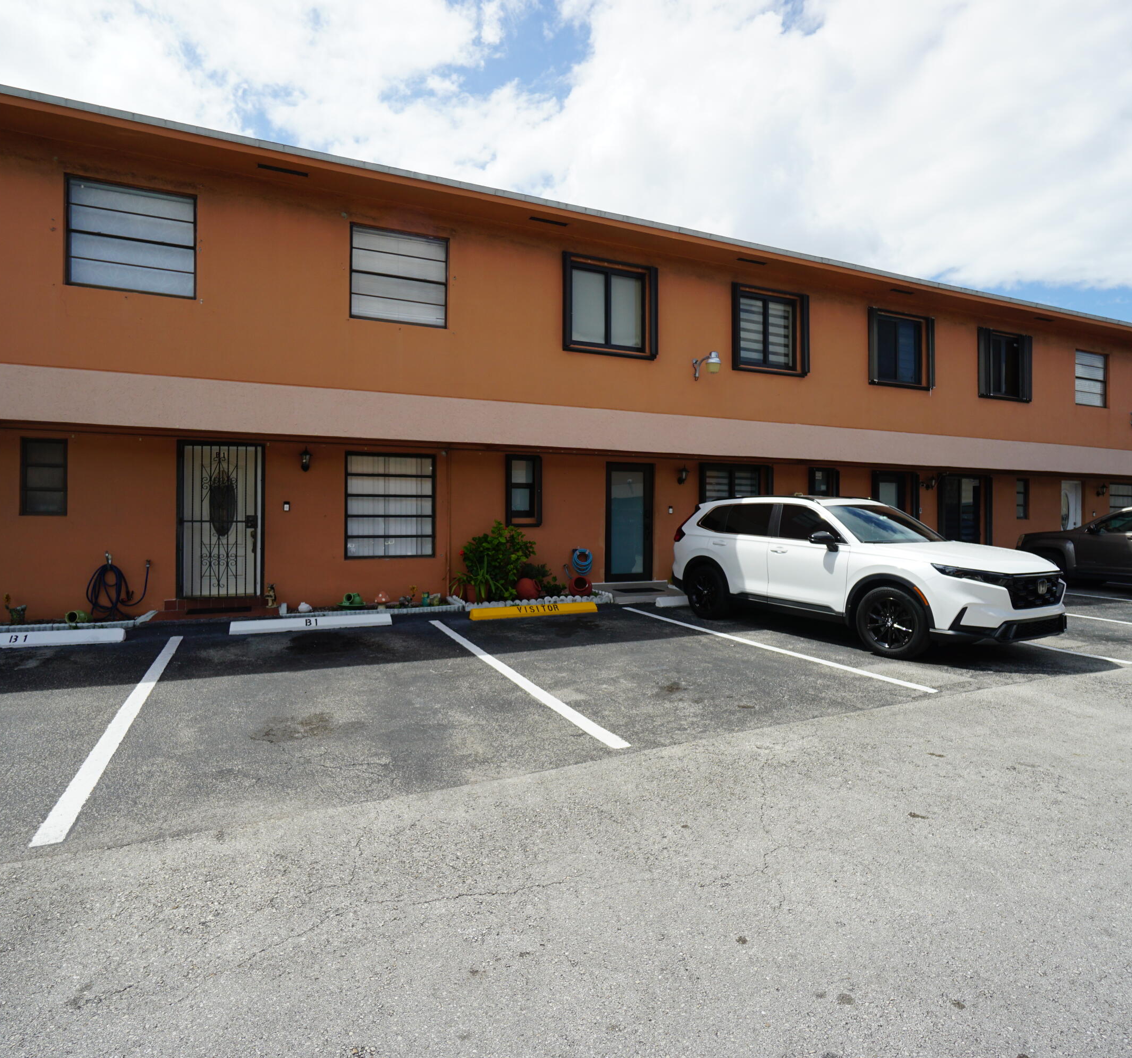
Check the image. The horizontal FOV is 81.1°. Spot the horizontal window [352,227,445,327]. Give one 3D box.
[{"bbox_3d":[-2.297,-3.475,9.173,1.324,1.280,0.100,0,0,-23],"label":"horizontal window"}]

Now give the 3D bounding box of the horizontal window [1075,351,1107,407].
[{"bbox_3d":[12.093,-3.457,15.299,1.300,1.272,0.100,0,0,-23],"label":"horizontal window"}]

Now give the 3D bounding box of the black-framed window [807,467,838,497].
[{"bbox_3d":[5.177,-0.629,13.261,0.740,1.152,0.130,0,0,-23],"label":"black-framed window"}]

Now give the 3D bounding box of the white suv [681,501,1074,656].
[{"bbox_3d":[3.311,0.414,8.278,1.870,1.685,4.694,0,2,-30],"label":"white suv"}]

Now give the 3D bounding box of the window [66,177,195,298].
[{"bbox_3d":[-5.189,-3.468,7.942,1.340,1.294,0.100,0,0,-23],"label":"window"}]

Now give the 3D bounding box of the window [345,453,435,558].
[{"bbox_3d":[-2.638,-0.353,9.961,1.346,1.602,0.100,0,0,-23],"label":"window"}]

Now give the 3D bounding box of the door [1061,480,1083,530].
[{"bbox_3d":[12.939,-0.158,16.988,0.950,2.100,0.100,0,0,-24],"label":"door"}]

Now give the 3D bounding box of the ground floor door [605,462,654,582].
[{"bbox_3d":[1.145,-0.115,11.773,0.960,2.090,0.100,0,0,-24],"label":"ground floor door"}]

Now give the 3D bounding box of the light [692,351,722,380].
[{"bbox_3d":[2.312,-2.694,10.896,0.230,0.340,0.630,0,0,-24],"label":"light"}]

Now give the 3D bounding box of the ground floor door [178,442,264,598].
[{"bbox_3d":[-4.701,-0.117,9.036,1.067,2.144,0.100,0,0,-23],"label":"ground floor door"}]

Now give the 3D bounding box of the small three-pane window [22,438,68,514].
[{"bbox_3d":[-6.523,-0.650,8.280,0.479,0.972,0.100,0,0,-23],"label":"small three-pane window"}]

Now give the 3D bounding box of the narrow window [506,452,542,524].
[{"bbox_3d":[-0.694,-0.620,10.885,0.590,1.160,0.140,0,0,-24],"label":"narrow window"}]

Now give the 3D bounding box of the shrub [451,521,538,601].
[{"bbox_3d":[-1.070,0.499,10.063,1.240,1.200,0.950,0,0,-23],"label":"shrub"}]

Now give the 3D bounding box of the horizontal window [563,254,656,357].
[{"bbox_3d":[0.715,-3.491,10.478,1.610,1.510,0.140,0,0,-24],"label":"horizontal window"}]

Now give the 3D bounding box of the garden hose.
[{"bbox_3d":[-5.838,0.754,8.640,0.720,0.910,0.150,0,0,-24],"label":"garden hose"}]

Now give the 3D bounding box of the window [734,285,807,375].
[{"bbox_3d":[3.593,-3.456,11.582,1.692,1.497,0.150,0,0,-23],"label":"window"}]

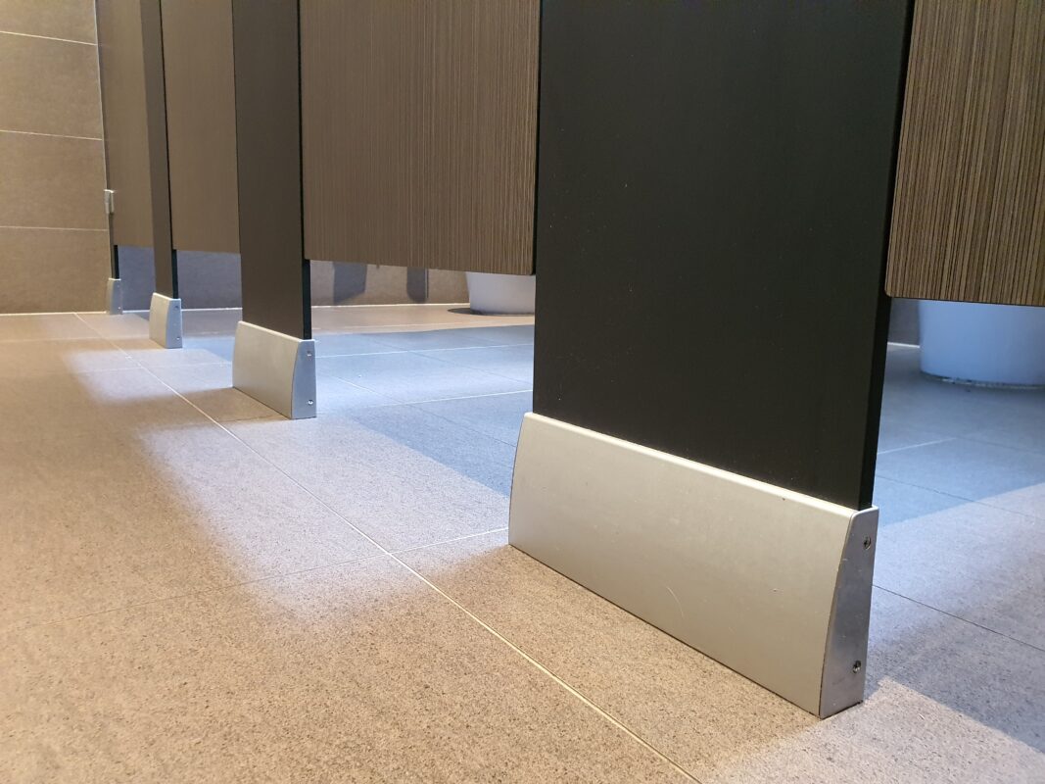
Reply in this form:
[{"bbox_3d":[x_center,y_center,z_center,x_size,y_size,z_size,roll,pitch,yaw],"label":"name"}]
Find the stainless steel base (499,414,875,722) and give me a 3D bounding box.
[{"bbox_3d":[0.093,0.099,0.566,0.036,0.117,0.319,-5,11,-33],"label":"stainless steel base"}]

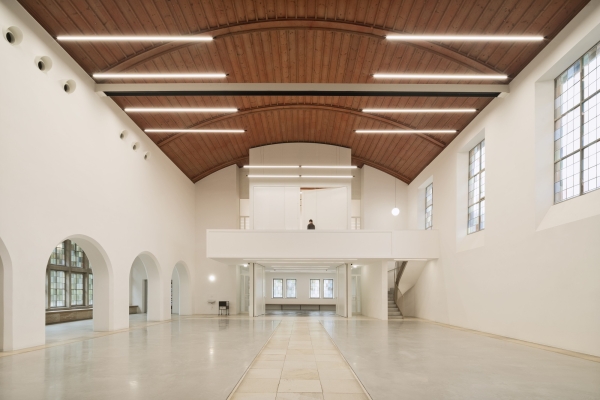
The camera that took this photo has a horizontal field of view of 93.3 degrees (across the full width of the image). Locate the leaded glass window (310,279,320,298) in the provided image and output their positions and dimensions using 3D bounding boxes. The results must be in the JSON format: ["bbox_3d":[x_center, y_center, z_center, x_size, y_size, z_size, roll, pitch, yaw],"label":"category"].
[{"bbox_3d":[1.138,6.520,20.800,0.730,1.440,0.150,0,-10,0],"label":"leaded glass window"}]

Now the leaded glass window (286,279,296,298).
[{"bbox_3d":[-0.609,6.520,20.800,0.730,1.440,0.150,0,-10,0],"label":"leaded glass window"}]

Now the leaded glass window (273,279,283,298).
[{"bbox_3d":[-1.579,6.520,20.800,0.730,1.440,0.150,0,-10,0],"label":"leaded glass window"}]

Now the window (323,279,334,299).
[{"bbox_3d":[2.107,6.520,20.800,0.730,1.440,0.150,0,-10,0],"label":"window"}]

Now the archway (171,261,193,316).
[{"bbox_3d":[-6.562,4.729,15.054,0.650,2.950,2.600,0,-10,0],"label":"archway"}]

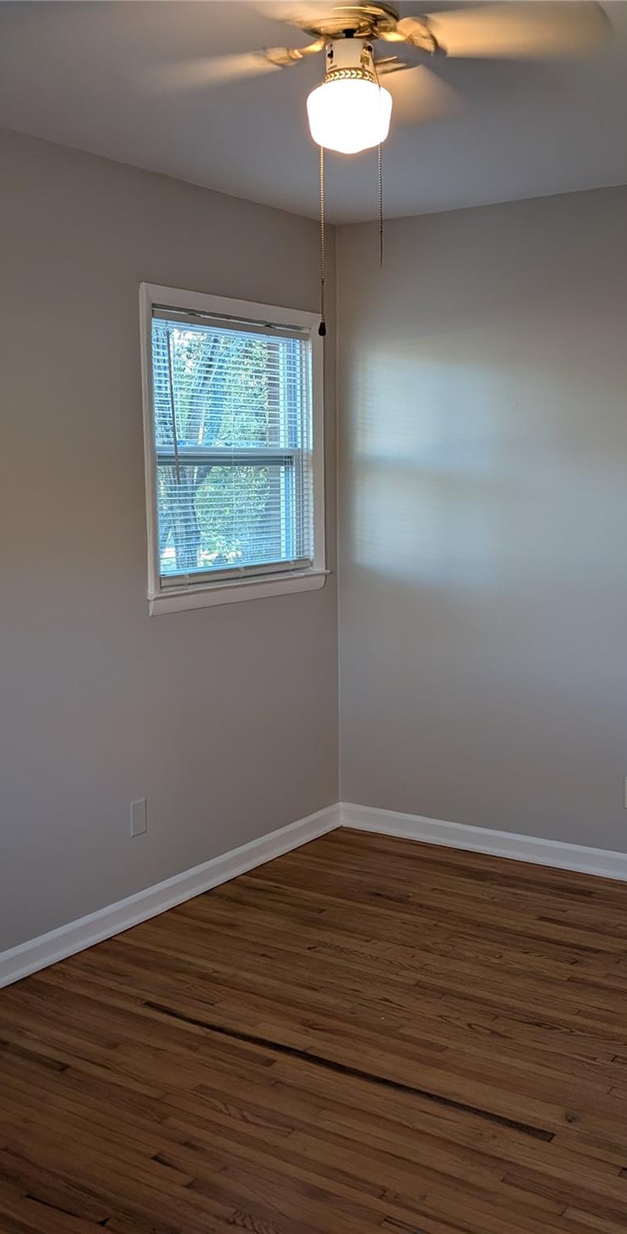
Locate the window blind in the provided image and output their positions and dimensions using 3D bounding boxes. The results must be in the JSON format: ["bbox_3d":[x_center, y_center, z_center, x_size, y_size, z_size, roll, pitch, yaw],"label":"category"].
[{"bbox_3d":[-0.272,-0.603,4.118,0.035,0.925,0.890,4,9,34],"label":"window blind"}]

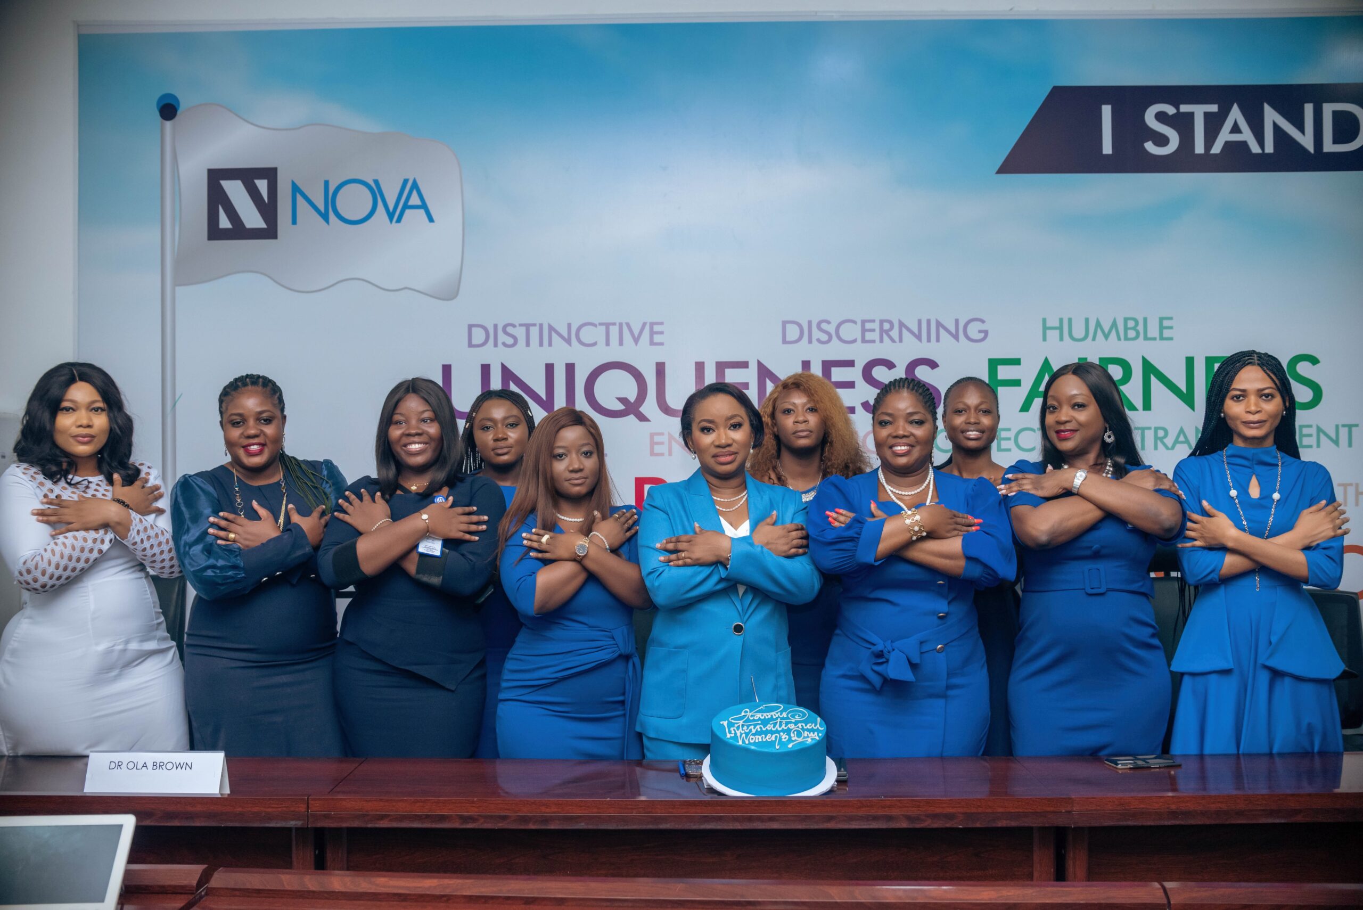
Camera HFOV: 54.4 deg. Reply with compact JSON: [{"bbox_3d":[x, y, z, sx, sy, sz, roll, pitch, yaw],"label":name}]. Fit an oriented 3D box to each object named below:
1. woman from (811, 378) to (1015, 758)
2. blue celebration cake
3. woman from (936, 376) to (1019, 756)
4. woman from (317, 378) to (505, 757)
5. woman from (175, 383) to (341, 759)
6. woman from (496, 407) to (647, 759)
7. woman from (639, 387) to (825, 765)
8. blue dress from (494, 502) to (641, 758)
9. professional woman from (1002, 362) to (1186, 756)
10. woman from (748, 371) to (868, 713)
[{"bbox_3d":[0.576,0.636,3.320,0.500,1.659,0.340,0,1,6],"label":"woman"},{"bbox_3d":[0.198,0.664,2.980,0.295,0.115,0.295,0,12,0],"label":"blue celebration cake"},{"bbox_3d":[0.816,0.620,3.710,0.430,1.679,0.300,0,1,6],"label":"woman"},{"bbox_3d":[-0.684,0.642,3.360,0.475,1.675,0.360,0,0,-10],"label":"woman"},{"bbox_3d":[-1.065,0.640,3.340,0.450,1.685,0.360,0,0,-20],"label":"woman"},{"bbox_3d":[-0.277,0.678,3.360,0.390,1.597,0.360,0,0,-5],"label":"woman"},{"bbox_3d":[0.123,0.645,3.360,0.470,1.659,0.360,0,0,-10],"label":"woman"},{"bbox_3d":[-0.280,0.579,3.340,0.380,0.892,0.330,0,0,-5],"label":"blue dress"},{"bbox_3d":[1.037,0.615,3.340,0.460,1.700,0.340,0,1,7],"label":"professional woman"},{"bbox_3d":[0.354,0.617,3.750,0.440,1.712,0.320,0,0,0],"label":"woman"}]

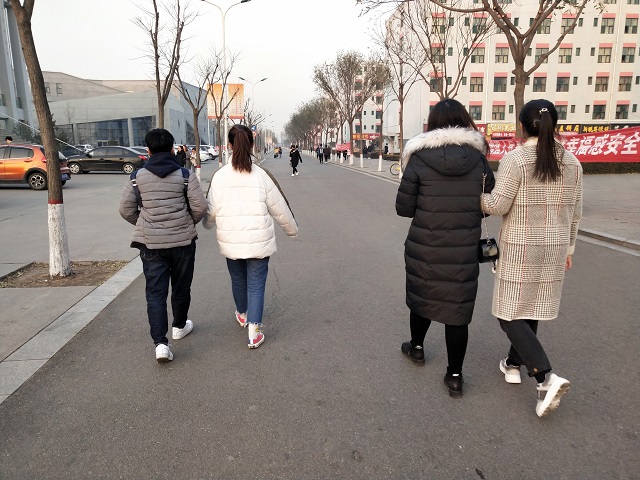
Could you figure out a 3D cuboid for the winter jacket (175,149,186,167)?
[{"bbox_3d":[-5.275,-3.107,20.976,0.340,0.720,0.460,-3,10,-20],"label":"winter jacket"}]

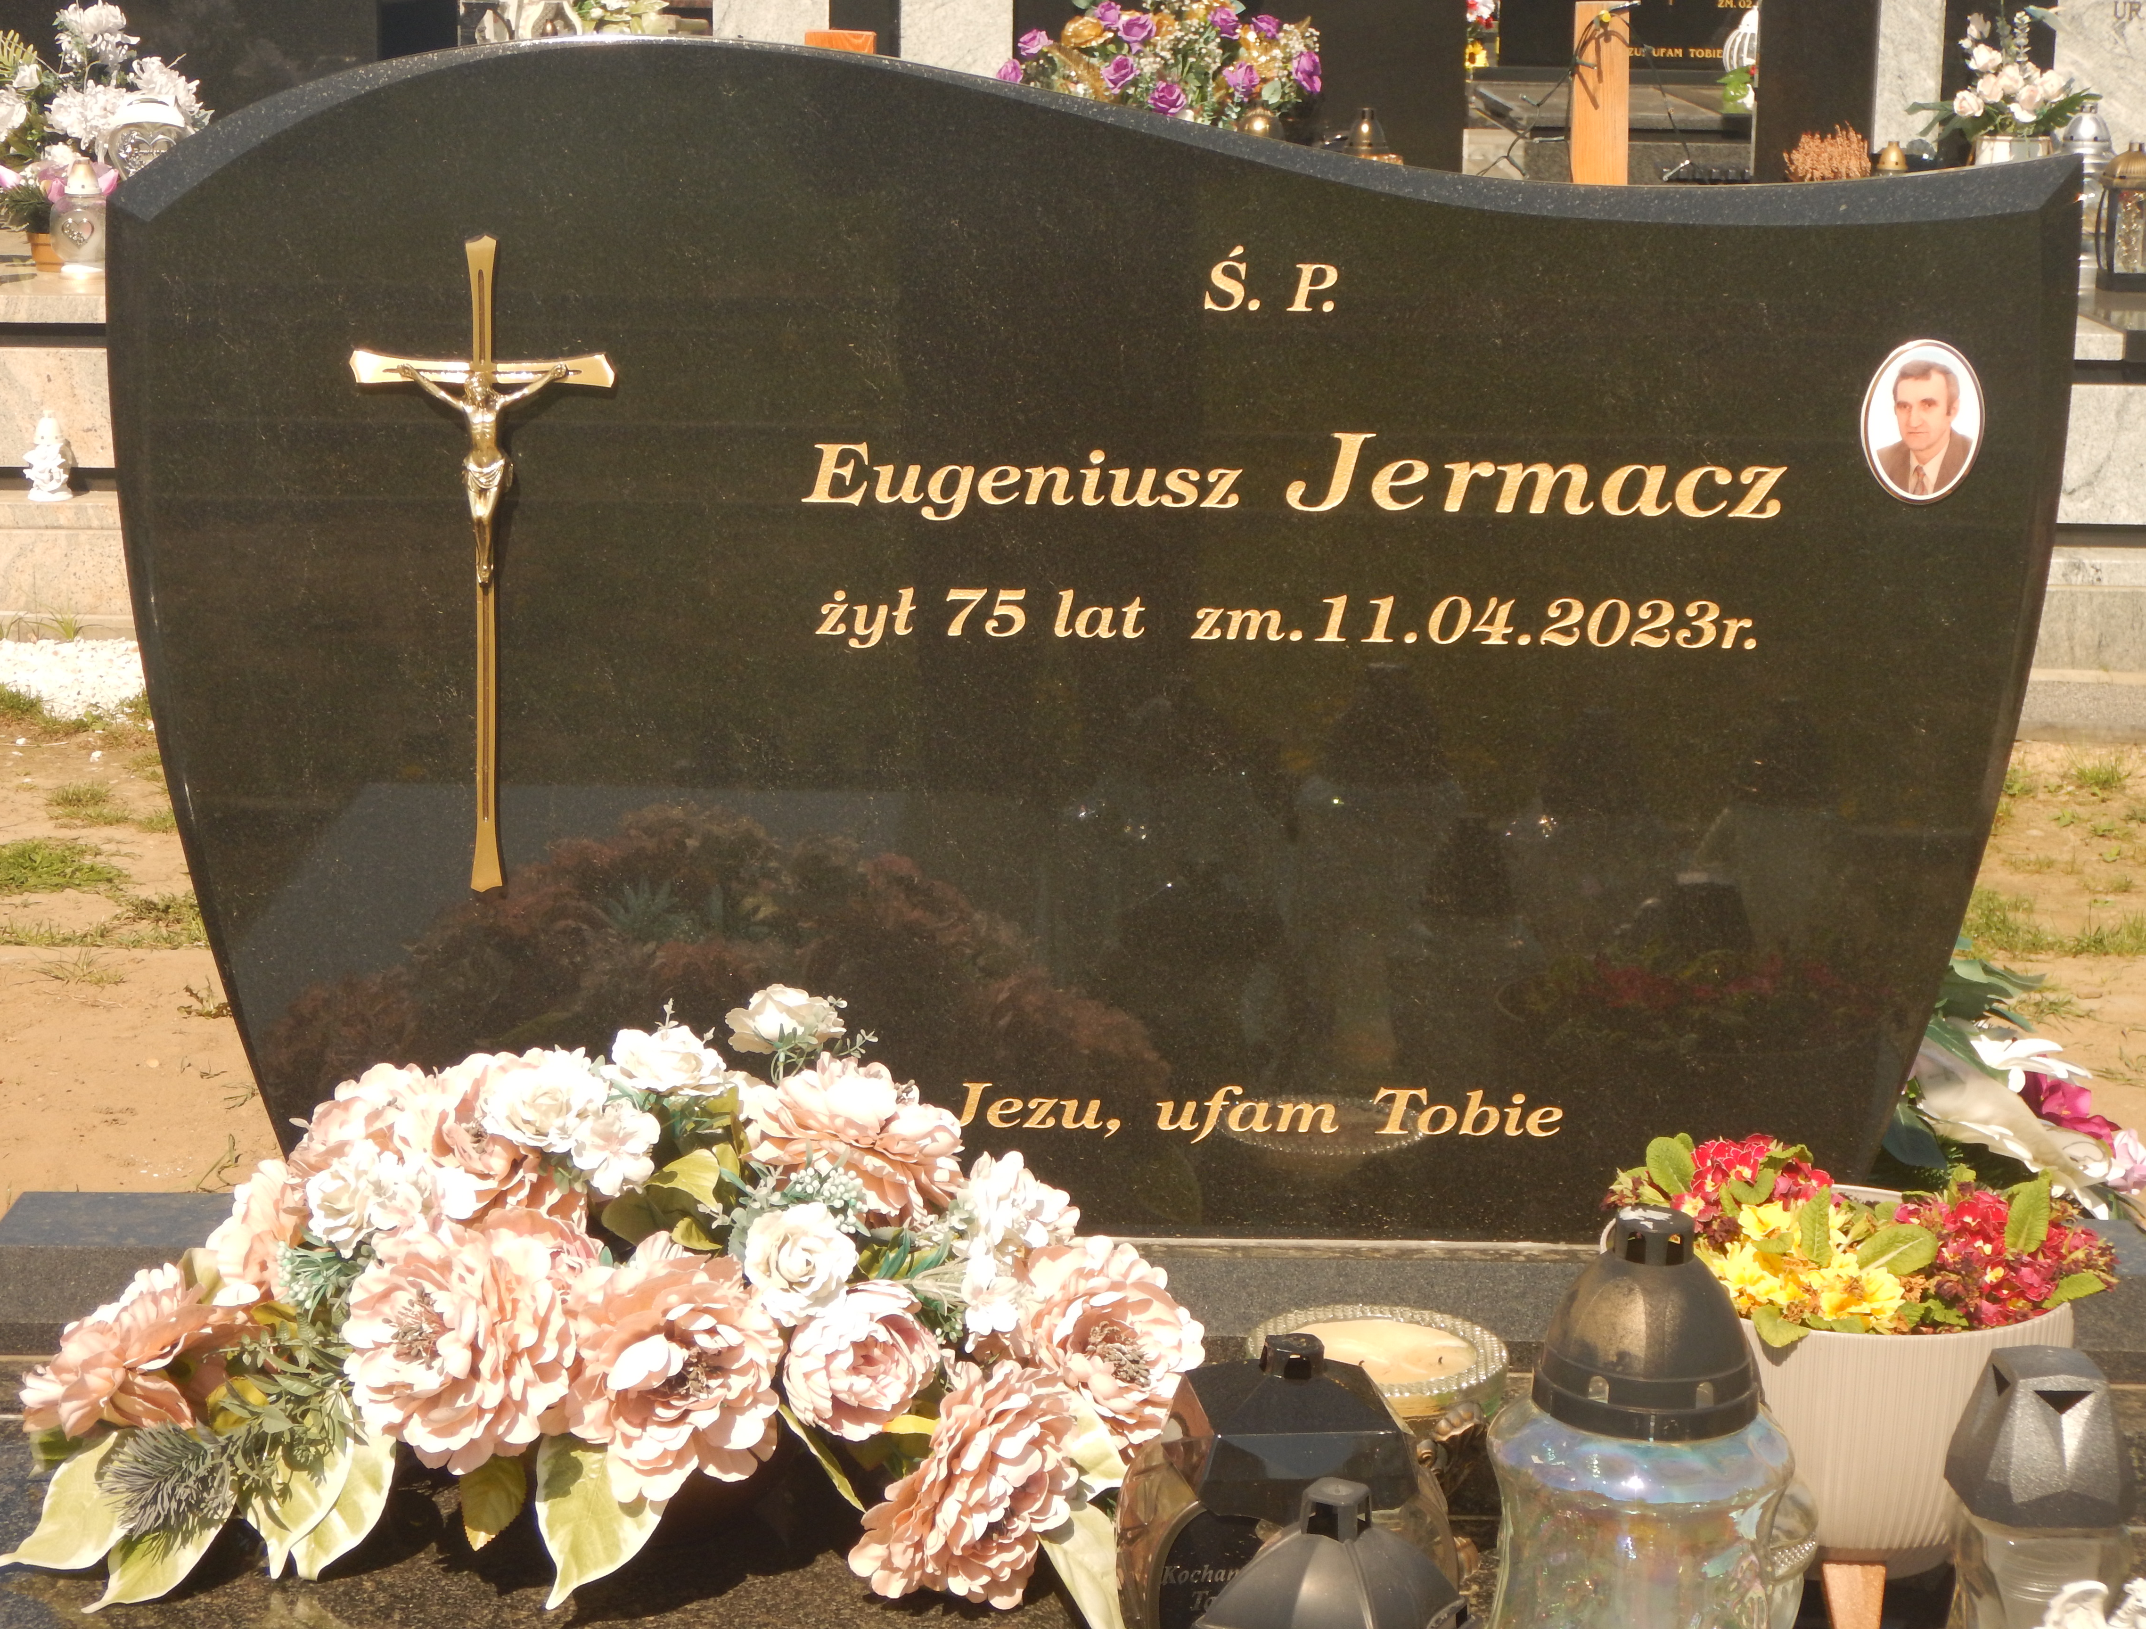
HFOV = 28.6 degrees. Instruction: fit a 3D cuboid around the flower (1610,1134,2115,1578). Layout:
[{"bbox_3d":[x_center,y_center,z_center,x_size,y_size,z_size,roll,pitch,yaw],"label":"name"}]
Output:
[{"bbox_3d":[0.502,0.350,2.710,0.325,0.259,0.310,1,13,-1],"label":"flower"}]

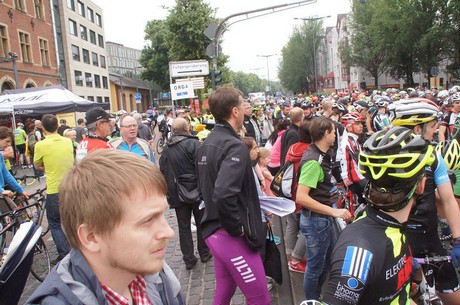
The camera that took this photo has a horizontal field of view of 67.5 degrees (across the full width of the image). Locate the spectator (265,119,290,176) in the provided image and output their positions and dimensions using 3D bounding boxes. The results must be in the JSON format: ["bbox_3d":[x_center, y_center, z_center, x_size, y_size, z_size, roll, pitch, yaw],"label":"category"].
[{"bbox_3d":[0.803,0.316,4.808,0.360,1.572,0.480,-11,10,-38],"label":"spectator"}]

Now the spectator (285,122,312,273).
[{"bbox_3d":[0.762,0.514,3.710,0.400,1.660,0.480,-7,9,-17],"label":"spectator"}]

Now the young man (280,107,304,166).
[{"bbox_3d":[0.877,0.268,4.626,0.520,1.760,0.350,4,12,45],"label":"young man"}]

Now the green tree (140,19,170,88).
[{"bbox_3d":[-7.350,-8.696,37.793,6.200,11.544,6.200,-4,8,0],"label":"green tree"}]

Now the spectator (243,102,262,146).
[{"bbox_3d":[0.379,0.022,6.226,0.330,1.827,0.520,-3,8,12],"label":"spectator"}]

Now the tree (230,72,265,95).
[{"bbox_3d":[5.980,-20.289,110.809,10.000,11.300,11.000,-4,8,1],"label":"tree"}]

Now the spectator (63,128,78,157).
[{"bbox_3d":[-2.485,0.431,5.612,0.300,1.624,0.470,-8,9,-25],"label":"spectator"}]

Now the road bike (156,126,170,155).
[{"bbox_3d":[-2.658,-0.512,14.037,0.480,1.040,1.700,-2,9,15],"label":"road bike"}]

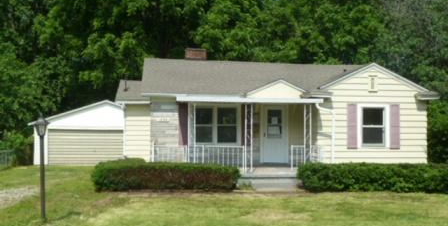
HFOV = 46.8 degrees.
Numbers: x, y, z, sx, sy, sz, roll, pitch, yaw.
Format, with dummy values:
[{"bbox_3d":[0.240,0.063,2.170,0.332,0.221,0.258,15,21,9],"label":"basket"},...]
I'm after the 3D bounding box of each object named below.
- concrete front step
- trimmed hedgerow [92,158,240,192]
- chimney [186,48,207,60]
[{"bbox_3d":[1.473,2.269,16.821,1.980,0.400,0.500,1,-2,-9],"label":"concrete front step"},{"bbox_3d":[-1.761,1.925,16.041,4.420,0.900,0.950,1,-2,-9],"label":"trimmed hedgerow"},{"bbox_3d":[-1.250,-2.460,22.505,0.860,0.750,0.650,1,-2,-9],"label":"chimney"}]

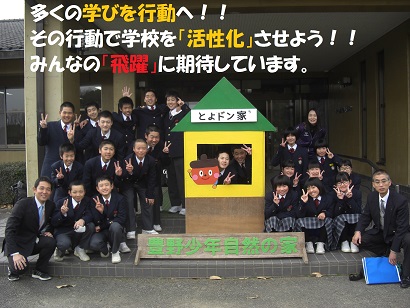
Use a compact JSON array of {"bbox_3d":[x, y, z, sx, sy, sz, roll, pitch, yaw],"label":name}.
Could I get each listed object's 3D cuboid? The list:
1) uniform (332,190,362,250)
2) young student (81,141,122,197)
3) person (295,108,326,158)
[{"bbox_3d":[1.604,0.731,4.970,0.370,0.660,0.480,-1,4,7],"label":"uniform"},{"bbox_3d":[-1.169,0.474,5.000,0.520,1.250,0.520,-1,2,-14],"label":"young student"},{"bbox_3d":[1.457,0.158,6.000,0.500,1.554,0.500,0,5,7],"label":"person"}]

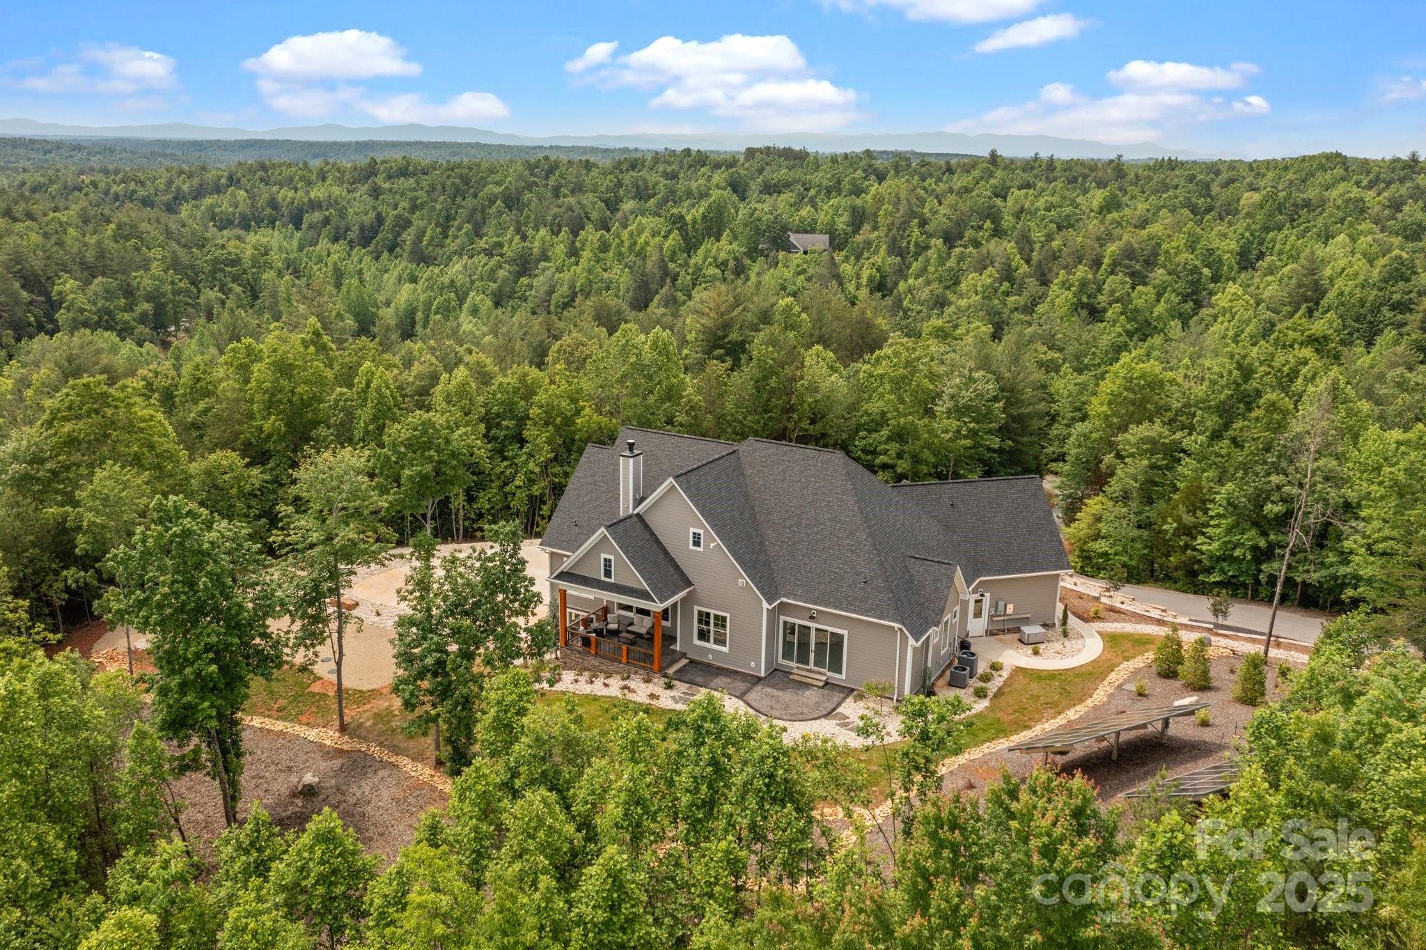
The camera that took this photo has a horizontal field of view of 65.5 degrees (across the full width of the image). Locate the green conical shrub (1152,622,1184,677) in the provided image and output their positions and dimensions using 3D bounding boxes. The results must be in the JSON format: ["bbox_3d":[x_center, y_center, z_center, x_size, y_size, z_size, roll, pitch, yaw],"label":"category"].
[{"bbox_3d":[23.710,9.071,57.762,1.576,2.709,1.576,1,16,0],"label":"green conical shrub"}]

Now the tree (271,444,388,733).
[{"bbox_3d":[-17.077,5.450,49.765,5.417,13.445,5.319,1,16,0],"label":"tree"}]

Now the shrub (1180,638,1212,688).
[{"bbox_3d":[24.622,9.540,56.525,1.576,2.512,1.576,1,16,0],"label":"shrub"}]

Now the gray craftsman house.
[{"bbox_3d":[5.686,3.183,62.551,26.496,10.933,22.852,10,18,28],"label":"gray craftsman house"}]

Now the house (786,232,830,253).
[{"bbox_3d":[32.308,-79.192,380.506,17.000,8.000,12.000,1,16,0],"label":"house"}]

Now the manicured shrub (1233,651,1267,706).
[{"bbox_3d":[26.493,10.020,54.758,1.674,2.610,1.674,1,16,0],"label":"manicured shrub"}]

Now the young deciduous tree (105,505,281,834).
[{"bbox_3d":[-20.362,7.530,43.346,6.993,13.691,6.599,1,16,0],"label":"young deciduous tree"}]

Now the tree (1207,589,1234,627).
[{"bbox_3d":[29.167,7.637,63.725,1.527,2.118,1.478,1,16,0],"label":"tree"}]

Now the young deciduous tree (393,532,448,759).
[{"bbox_3d":[-12.583,7.663,47.706,2.659,10.638,2.659,1,16,0],"label":"young deciduous tree"}]

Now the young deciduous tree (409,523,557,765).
[{"bbox_3d":[-9.693,7.612,46.942,6.008,11.229,5.319,1,16,0],"label":"young deciduous tree"}]

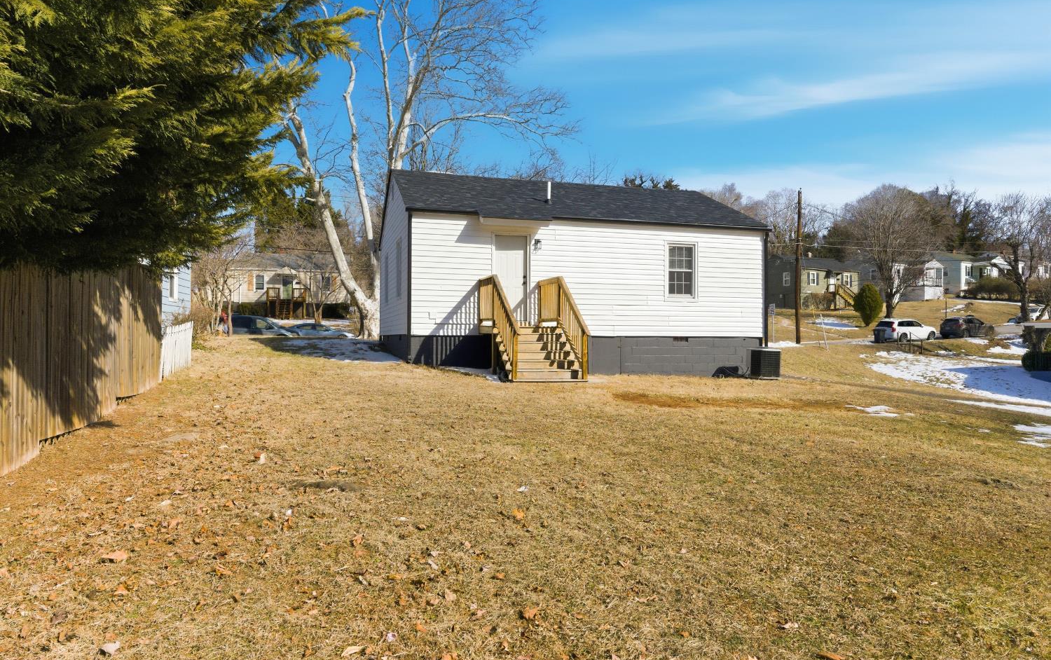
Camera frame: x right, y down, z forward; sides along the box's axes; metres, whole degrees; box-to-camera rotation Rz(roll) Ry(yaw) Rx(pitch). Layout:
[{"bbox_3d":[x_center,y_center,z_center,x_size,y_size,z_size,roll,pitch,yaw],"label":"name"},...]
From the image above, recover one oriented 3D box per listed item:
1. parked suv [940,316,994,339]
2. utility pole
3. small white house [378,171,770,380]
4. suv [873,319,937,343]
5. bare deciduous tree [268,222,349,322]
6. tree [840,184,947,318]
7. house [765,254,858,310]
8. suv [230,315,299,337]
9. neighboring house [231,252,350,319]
[{"bbox_3d":[37.366,-0.188,59.300,4.600,1.700,1.860,0,-1,-22],"label":"parked suv"},{"bbox_3d":[17.957,-4.202,46.000,0.320,10.250,0.320,0,-1,-17],"label":"utility pole"},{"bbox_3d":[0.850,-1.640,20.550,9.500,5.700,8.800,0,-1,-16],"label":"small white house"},{"bbox_3d":[31.181,0.067,57.500,4.900,1.760,1.980,0,-1,-20],"label":"suv"},{"bbox_3d":[-17.691,-4.707,57.000,6.300,8.000,6.300,0,-1,-15],"label":"bare deciduous tree"},{"bbox_3d":[37.296,-7.983,71.000,9.600,13.400,9.600,0,-1,-17],"label":"tree"},{"bbox_3d":[32.000,-5.200,80.800,10.300,6.200,7.600,0,-1,-31],"label":"house"},{"bbox_3d":[-16.965,-0.104,44.500,4.950,1.740,1.950,0,-1,-15],"label":"suv"},{"bbox_3d":[-21.700,-4.000,64.400,10.400,6.100,7.600,0,-1,-15],"label":"neighboring house"}]

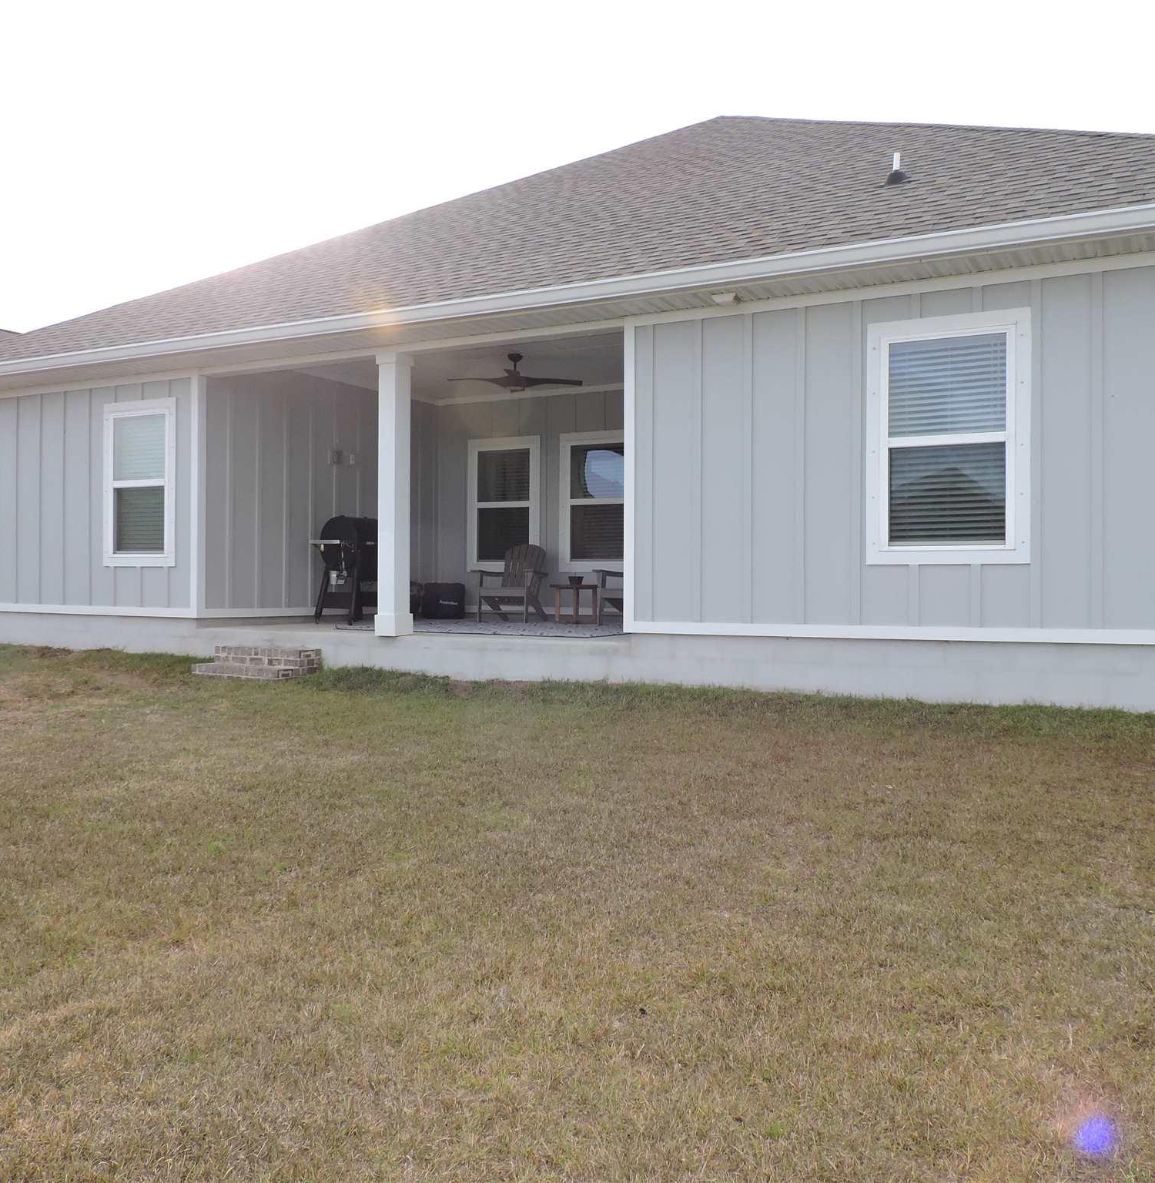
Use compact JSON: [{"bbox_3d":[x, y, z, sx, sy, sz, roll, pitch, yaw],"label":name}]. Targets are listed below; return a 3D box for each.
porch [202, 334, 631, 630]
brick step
[{"bbox_3d":[-0.758,-0.949,11.639,4.770,2.690,4.030,1,0,28],"label":"porch"},{"bbox_3d":[-2.994,0.657,10.243,1.075,0.243,0.580,1,0,28],"label":"brick step"}]

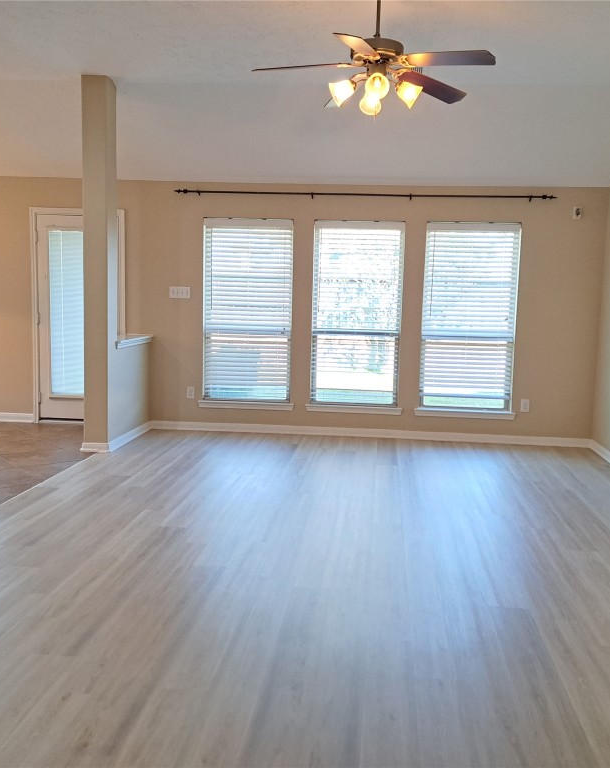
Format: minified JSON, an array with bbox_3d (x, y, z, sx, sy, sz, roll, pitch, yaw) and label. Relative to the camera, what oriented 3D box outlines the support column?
[{"bbox_3d":[-1.707,-0.947,5.935,0.205,3.040,0.215,2,7,6],"label":"support column"}]

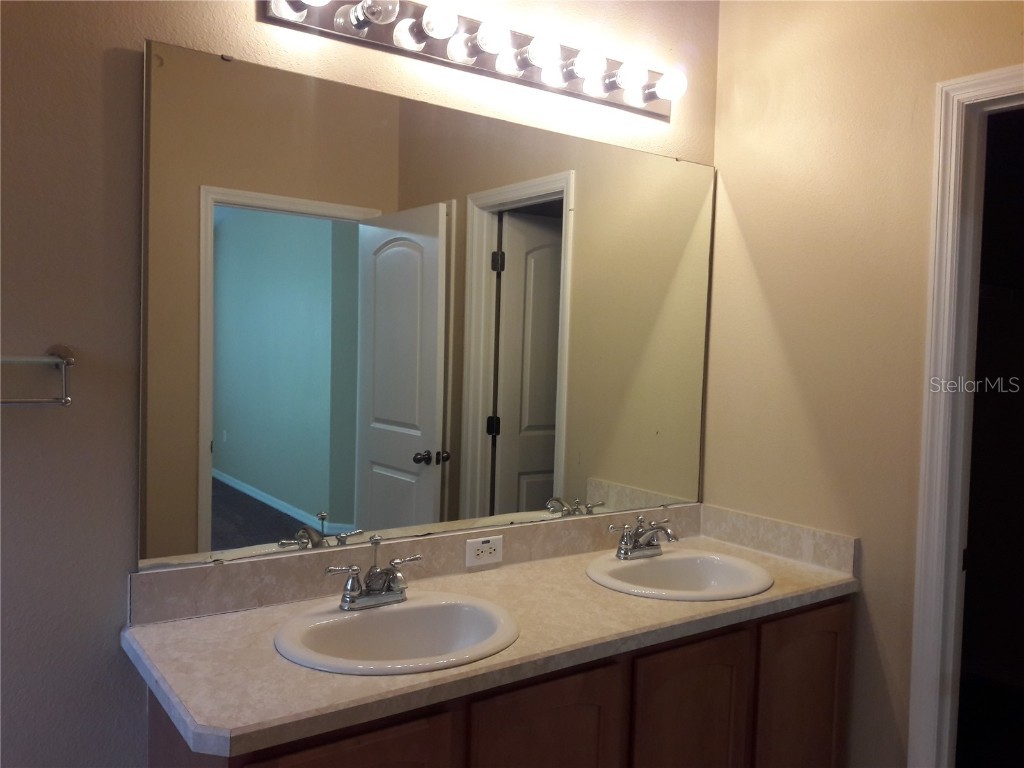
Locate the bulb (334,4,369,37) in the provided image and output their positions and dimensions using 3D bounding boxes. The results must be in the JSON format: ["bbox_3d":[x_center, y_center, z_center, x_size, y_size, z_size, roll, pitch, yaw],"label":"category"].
[{"bbox_3d":[-0.362,-0.828,1.888,0.077,0.077,0.085,0,3,-35],"label":"bulb"}]

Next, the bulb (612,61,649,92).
[{"bbox_3d":[0.319,-0.837,2.248,0.080,0.080,0.098,0,3,-35],"label":"bulb"}]

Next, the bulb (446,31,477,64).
[{"bbox_3d":[-0.121,-0.831,2.058,0.077,0.077,0.085,0,3,-35],"label":"bulb"}]

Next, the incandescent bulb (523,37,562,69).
[{"bbox_3d":[0.075,-0.837,2.076,0.080,0.080,0.098,0,3,-35],"label":"incandescent bulb"}]

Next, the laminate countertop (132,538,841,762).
[{"bbox_3d":[0.066,0.528,1.944,1.712,0.041,0.567,0,3,-35],"label":"laminate countertop"}]

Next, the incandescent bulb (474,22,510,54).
[{"bbox_3d":[-0.048,-0.836,1.990,0.080,0.080,0.098,0,3,-35],"label":"incandescent bulb"}]

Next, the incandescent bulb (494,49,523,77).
[{"bbox_3d":[-0.004,-0.830,2.141,0.077,0.077,0.085,0,3,-35],"label":"incandescent bulb"}]

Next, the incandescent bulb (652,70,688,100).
[{"bbox_3d":[0.441,-0.838,2.335,0.080,0.080,0.098,0,3,-35],"label":"incandescent bulb"}]

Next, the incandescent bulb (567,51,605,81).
[{"bbox_3d":[0.197,-0.837,2.162,0.080,0.080,0.098,0,3,-35],"label":"incandescent bulb"}]

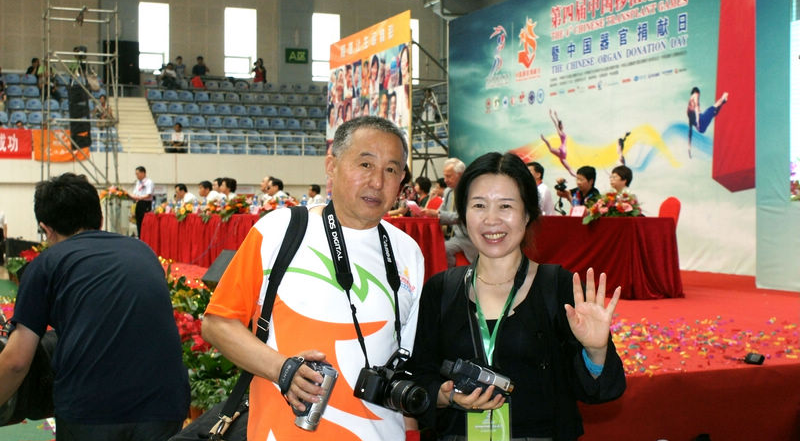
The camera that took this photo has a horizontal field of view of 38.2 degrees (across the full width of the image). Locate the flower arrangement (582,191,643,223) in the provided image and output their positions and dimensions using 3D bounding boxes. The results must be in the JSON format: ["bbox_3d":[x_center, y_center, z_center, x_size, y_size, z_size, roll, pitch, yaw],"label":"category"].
[{"bbox_3d":[2.060,-0.128,11.200,0.420,0.330,0.580,0,1,-23],"label":"flower arrangement"}]

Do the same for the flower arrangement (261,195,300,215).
[{"bbox_3d":[-1.397,-0.152,13.500,0.360,0.310,0.580,0,1,-23],"label":"flower arrangement"}]

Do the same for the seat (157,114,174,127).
[{"bbox_3d":[-7.003,-2.978,34.500,0.460,0.390,0.430,0,1,-23],"label":"seat"}]

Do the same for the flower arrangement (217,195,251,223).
[{"bbox_3d":[-2.192,-0.159,15.300,0.370,0.360,0.560,0,1,-23],"label":"flower arrangement"}]

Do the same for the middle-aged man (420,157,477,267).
[{"bbox_3d":[0.523,0.078,10.500,0.800,1.310,0.550,0,1,-23],"label":"middle-aged man"}]

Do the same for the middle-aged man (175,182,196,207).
[{"bbox_3d":[-3.823,-0.022,20.400,0.680,1.270,0.500,0,1,-23],"label":"middle-aged man"}]

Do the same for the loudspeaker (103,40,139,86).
[{"bbox_3d":[-9.000,-5.106,37.400,1.100,1.420,0.750,0,1,-23],"label":"loudspeaker"}]

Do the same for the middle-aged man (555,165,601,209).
[{"bbox_3d":[1.943,0.071,12.300,0.660,1.280,0.500,0,1,-23],"label":"middle-aged man"}]

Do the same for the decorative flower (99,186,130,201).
[{"bbox_3d":[-5.857,-0.550,23.700,0.500,0.310,0.650,0,1,-23],"label":"decorative flower"}]

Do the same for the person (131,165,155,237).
[{"bbox_3d":[-5.350,-0.276,24.000,0.460,1.690,0.500,0,1,-23],"label":"person"}]

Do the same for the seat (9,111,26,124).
[{"bbox_3d":[-10.879,-2.933,32.900,0.460,0.400,0.430,0,1,-23],"label":"seat"}]

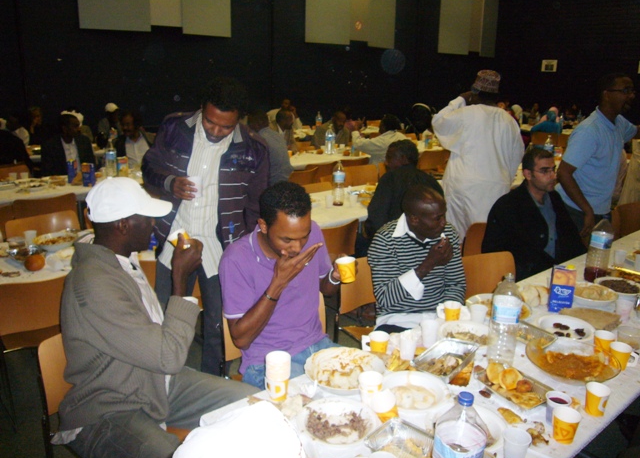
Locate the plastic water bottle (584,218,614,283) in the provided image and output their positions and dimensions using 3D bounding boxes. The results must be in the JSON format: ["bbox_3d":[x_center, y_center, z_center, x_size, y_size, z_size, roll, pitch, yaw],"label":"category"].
[{"bbox_3d":[1.253,0.085,2.310,0.110,0.310,0.110,1,16,0],"label":"plastic water bottle"}]

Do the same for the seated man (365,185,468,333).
[{"bbox_3d":[0.527,0.438,2.170,0.500,1.240,0.760,-9,20,-27],"label":"seated man"}]

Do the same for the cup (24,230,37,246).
[{"bbox_3d":[-1.542,0.048,2.748,0.070,0.088,0.070,1,16,0],"label":"cup"}]

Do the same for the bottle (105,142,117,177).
[{"bbox_3d":[-1.817,-0.609,4.504,0.088,0.318,0.088,0,18,0],"label":"bottle"}]

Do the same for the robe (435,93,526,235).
[{"bbox_3d":[1.038,-0.152,3.467,0.620,1.380,0.450,4,16,11],"label":"robe"}]

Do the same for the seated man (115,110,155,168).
[{"bbox_3d":[-1.699,-0.473,4.966,0.520,1.260,0.740,-9,20,-27],"label":"seated man"}]

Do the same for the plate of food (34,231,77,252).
[{"bbox_3d":[-1.423,0.077,2.782,0.245,0.062,0.245,0,18,0],"label":"plate of food"}]

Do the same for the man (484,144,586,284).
[{"bbox_3d":[1.223,0.244,2.645,0.580,1.280,0.800,-12,20,-38],"label":"man"}]

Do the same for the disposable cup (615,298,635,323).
[{"bbox_3d":[1.196,0.322,2.012,0.071,0.084,0.071,0,18,0],"label":"disposable cup"}]

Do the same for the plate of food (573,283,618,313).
[{"bbox_3d":[1.124,0.264,2.127,0.220,0.060,0.220,1,16,0],"label":"plate of food"}]

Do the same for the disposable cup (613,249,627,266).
[{"bbox_3d":[1.523,0.137,2.611,0.068,0.076,0.068,0,18,0],"label":"disposable cup"}]

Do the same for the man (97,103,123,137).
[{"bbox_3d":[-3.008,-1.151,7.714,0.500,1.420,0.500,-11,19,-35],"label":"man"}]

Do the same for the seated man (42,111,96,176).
[{"bbox_3d":[-2.340,-0.469,5.050,0.560,1.290,0.780,-11,19,-35],"label":"seated man"}]

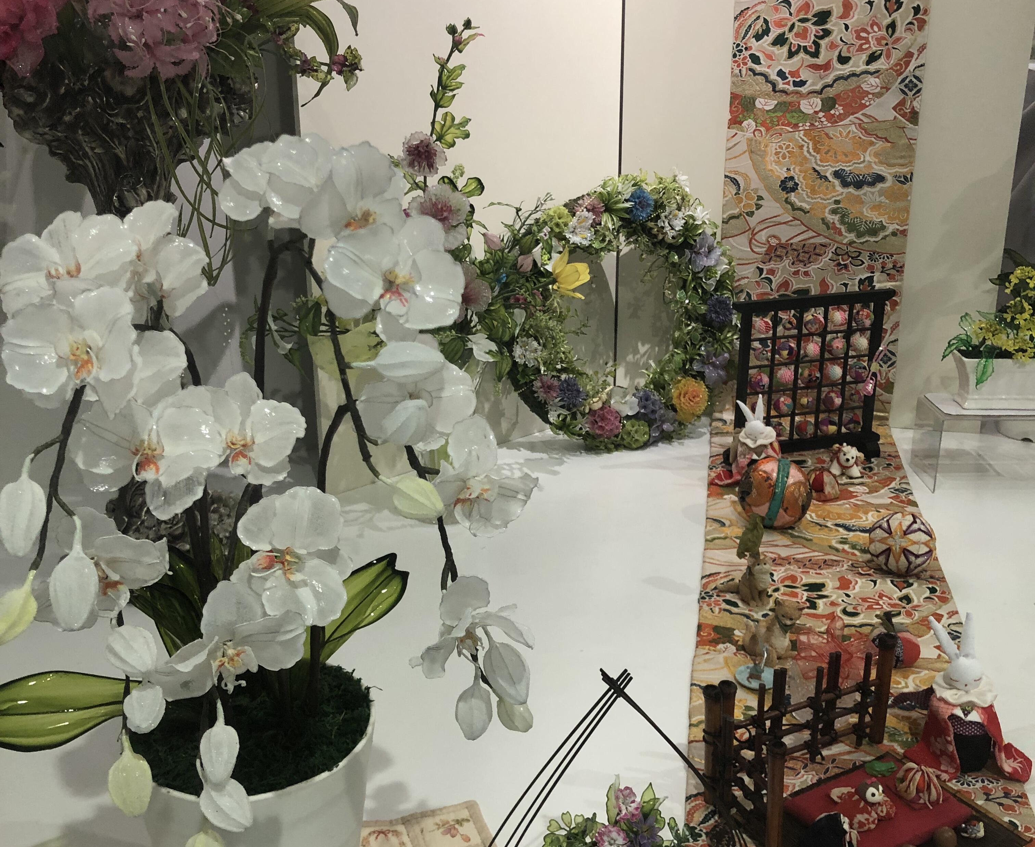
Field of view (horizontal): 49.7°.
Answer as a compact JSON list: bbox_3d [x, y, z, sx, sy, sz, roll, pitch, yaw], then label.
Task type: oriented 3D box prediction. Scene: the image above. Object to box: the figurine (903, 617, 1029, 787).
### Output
[{"bbox_3d":[0.427,0.250,1.057,0.117,0.159,0.078,5,22,15],"label":"figurine"}]

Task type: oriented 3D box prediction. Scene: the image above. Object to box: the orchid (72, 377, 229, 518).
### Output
[{"bbox_3d":[-0.215,0.016,0.654,0.085,0.078,0.040,-5,22,-11],"label":"orchid"}]

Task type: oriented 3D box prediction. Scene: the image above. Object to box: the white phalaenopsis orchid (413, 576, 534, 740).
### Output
[{"bbox_3d":[-0.031,0.164,0.780,0.084,0.115,0.060,-2,18,-5],"label":"white phalaenopsis orchid"}]

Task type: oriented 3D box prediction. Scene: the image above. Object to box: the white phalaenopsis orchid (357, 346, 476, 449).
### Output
[{"bbox_3d":[-0.065,-0.016,0.720,0.077,0.070,0.050,-4,19,-11],"label":"white phalaenopsis orchid"}]

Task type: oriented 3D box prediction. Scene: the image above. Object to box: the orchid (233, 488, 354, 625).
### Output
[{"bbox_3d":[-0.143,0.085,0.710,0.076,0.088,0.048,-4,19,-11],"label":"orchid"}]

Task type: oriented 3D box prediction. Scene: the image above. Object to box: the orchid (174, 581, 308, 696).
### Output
[{"bbox_3d":[-0.168,0.131,0.681,0.082,0.072,0.050,0,21,3],"label":"orchid"}]

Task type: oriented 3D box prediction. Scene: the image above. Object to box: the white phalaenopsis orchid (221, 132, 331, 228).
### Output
[{"bbox_3d":[-0.146,-0.146,0.670,0.072,0.063,0.055,10,21,29],"label":"white phalaenopsis orchid"}]

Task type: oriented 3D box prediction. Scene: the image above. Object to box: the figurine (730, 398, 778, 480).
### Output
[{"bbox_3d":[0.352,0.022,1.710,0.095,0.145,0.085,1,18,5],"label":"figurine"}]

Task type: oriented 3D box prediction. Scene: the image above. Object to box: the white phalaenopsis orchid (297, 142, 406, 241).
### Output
[{"bbox_3d":[-0.098,-0.137,0.660,0.068,0.068,0.050,-6,19,-16],"label":"white phalaenopsis orchid"}]

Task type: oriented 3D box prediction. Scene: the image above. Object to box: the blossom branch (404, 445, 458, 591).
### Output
[{"bbox_3d":[-0.057,0.062,0.727,0.036,0.098,0.030,-1,21,0],"label":"blossom branch"}]

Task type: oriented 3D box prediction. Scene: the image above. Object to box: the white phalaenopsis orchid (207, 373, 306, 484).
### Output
[{"bbox_3d":[-0.166,0.004,0.700,0.068,0.072,0.046,-4,19,-11],"label":"white phalaenopsis orchid"}]

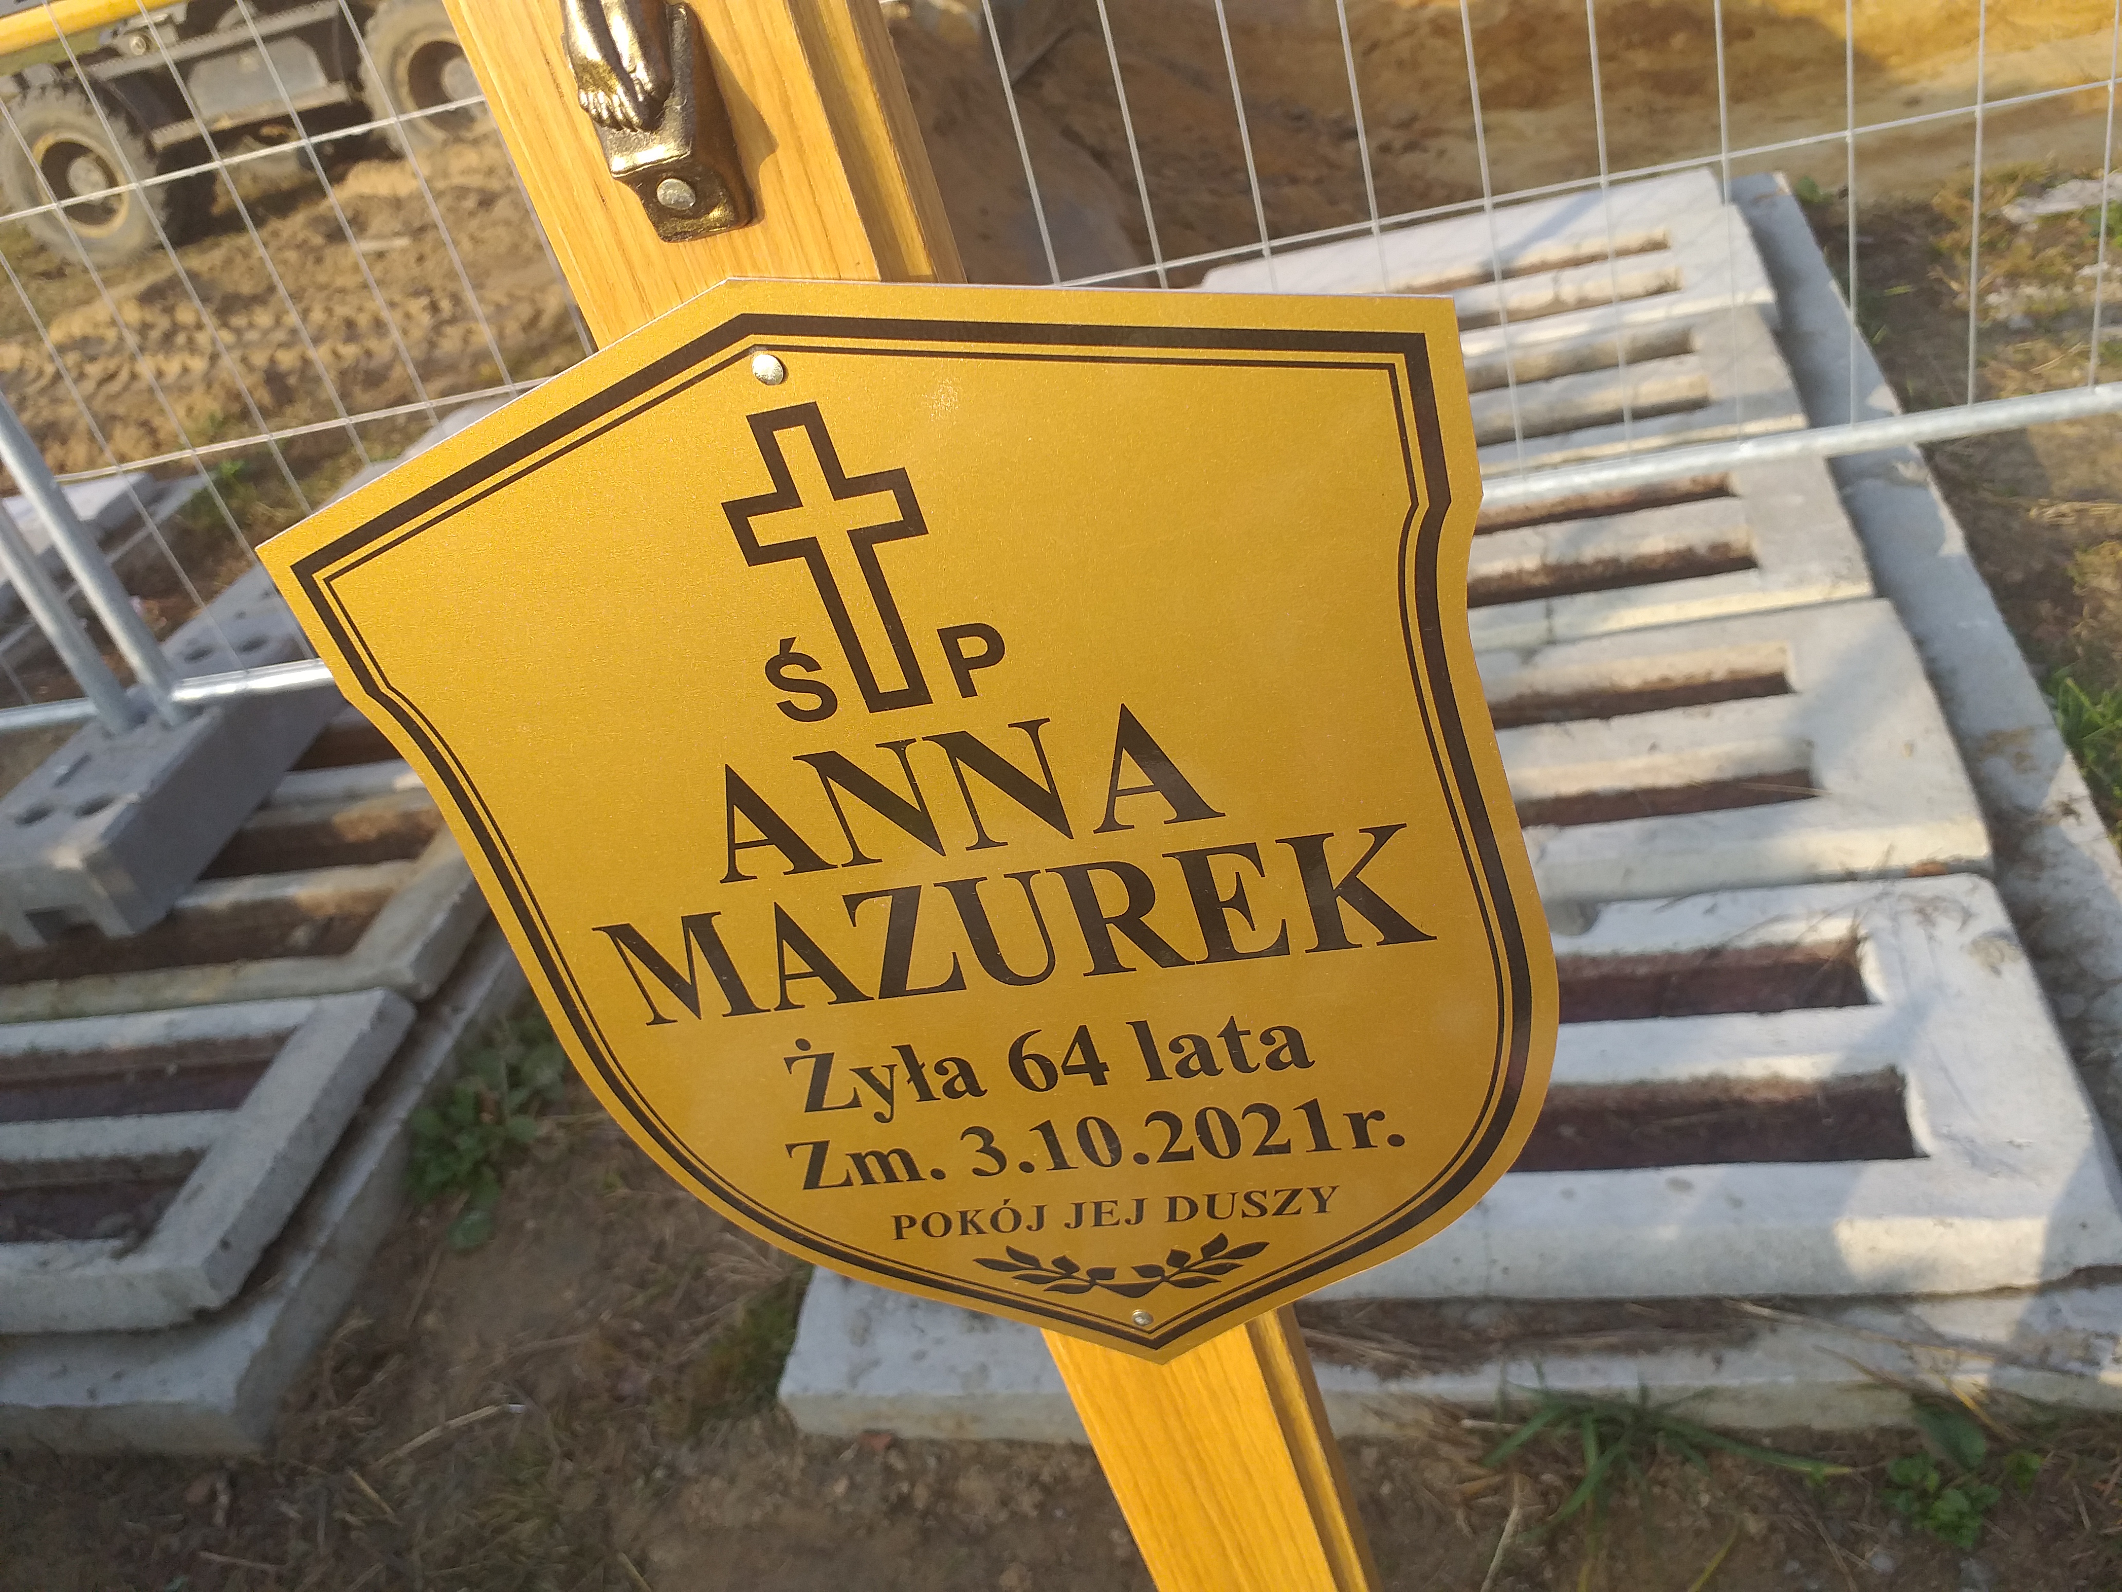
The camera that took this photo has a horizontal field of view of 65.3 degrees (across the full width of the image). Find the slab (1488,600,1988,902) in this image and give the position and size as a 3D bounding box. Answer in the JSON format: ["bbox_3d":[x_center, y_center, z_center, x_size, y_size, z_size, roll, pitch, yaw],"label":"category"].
[{"bbox_3d":[0.425,-0.012,1.642,0.800,0.080,0.365,-6,38,16],"label":"slab"}]

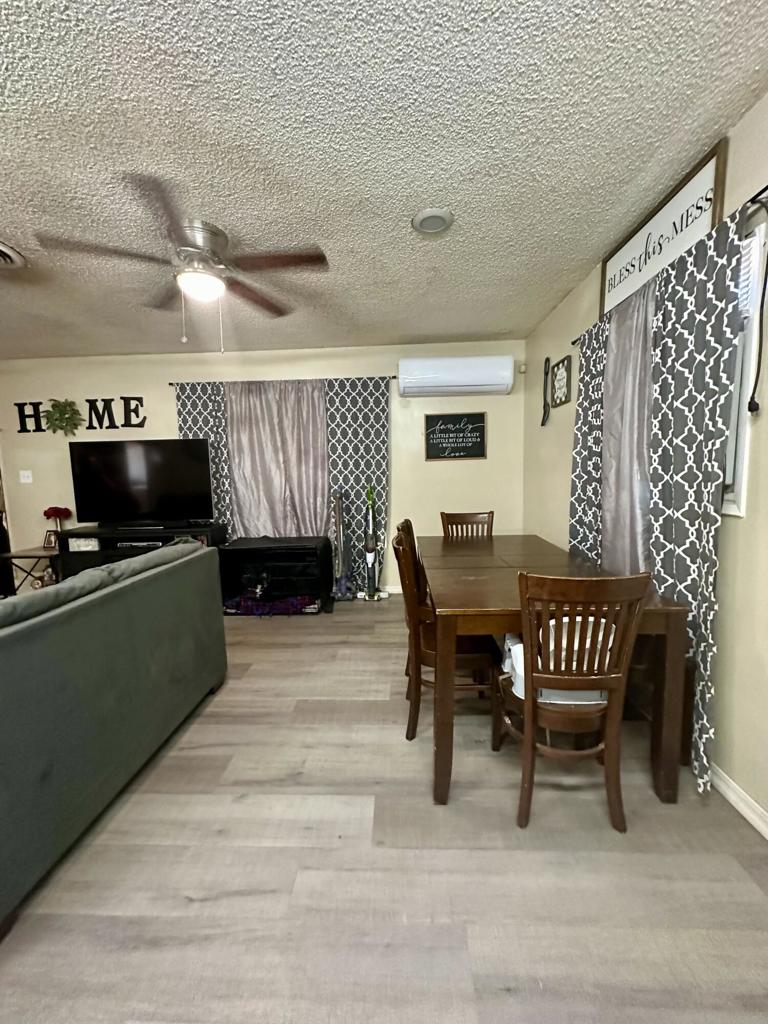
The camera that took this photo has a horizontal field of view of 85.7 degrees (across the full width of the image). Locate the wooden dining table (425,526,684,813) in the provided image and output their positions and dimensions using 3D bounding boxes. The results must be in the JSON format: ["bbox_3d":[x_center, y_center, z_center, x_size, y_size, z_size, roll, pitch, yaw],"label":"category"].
[{"bbox_3d":[0.662,0.640,2.289,0.875,0.760,1.580,-1,6,2],"label":"wooden dining table"}]

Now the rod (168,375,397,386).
[{"bbox_3d":[-0.998,-1.276,4.026,2.240,0.032,0.050,-1,6,2],"label":"rod"}]

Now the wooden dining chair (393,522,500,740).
[{"bbox_3d":[0.294,0.572,2.060,0.490,0.975,0.455,-1,6,2],"label":"wooden dining chair"}]

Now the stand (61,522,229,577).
[{"bbox_3d":[-2.255,0.532,3.962,1.385,0.755,0.370,-1,6,2],"label":"stand"}]

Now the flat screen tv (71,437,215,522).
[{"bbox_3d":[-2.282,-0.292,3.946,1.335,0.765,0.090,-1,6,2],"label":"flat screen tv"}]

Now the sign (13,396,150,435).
[{"bbox_3d":[-3.020,-0.945,4.117,1.325,0.345,0.040,-1,6,2],"label":"sign"}]

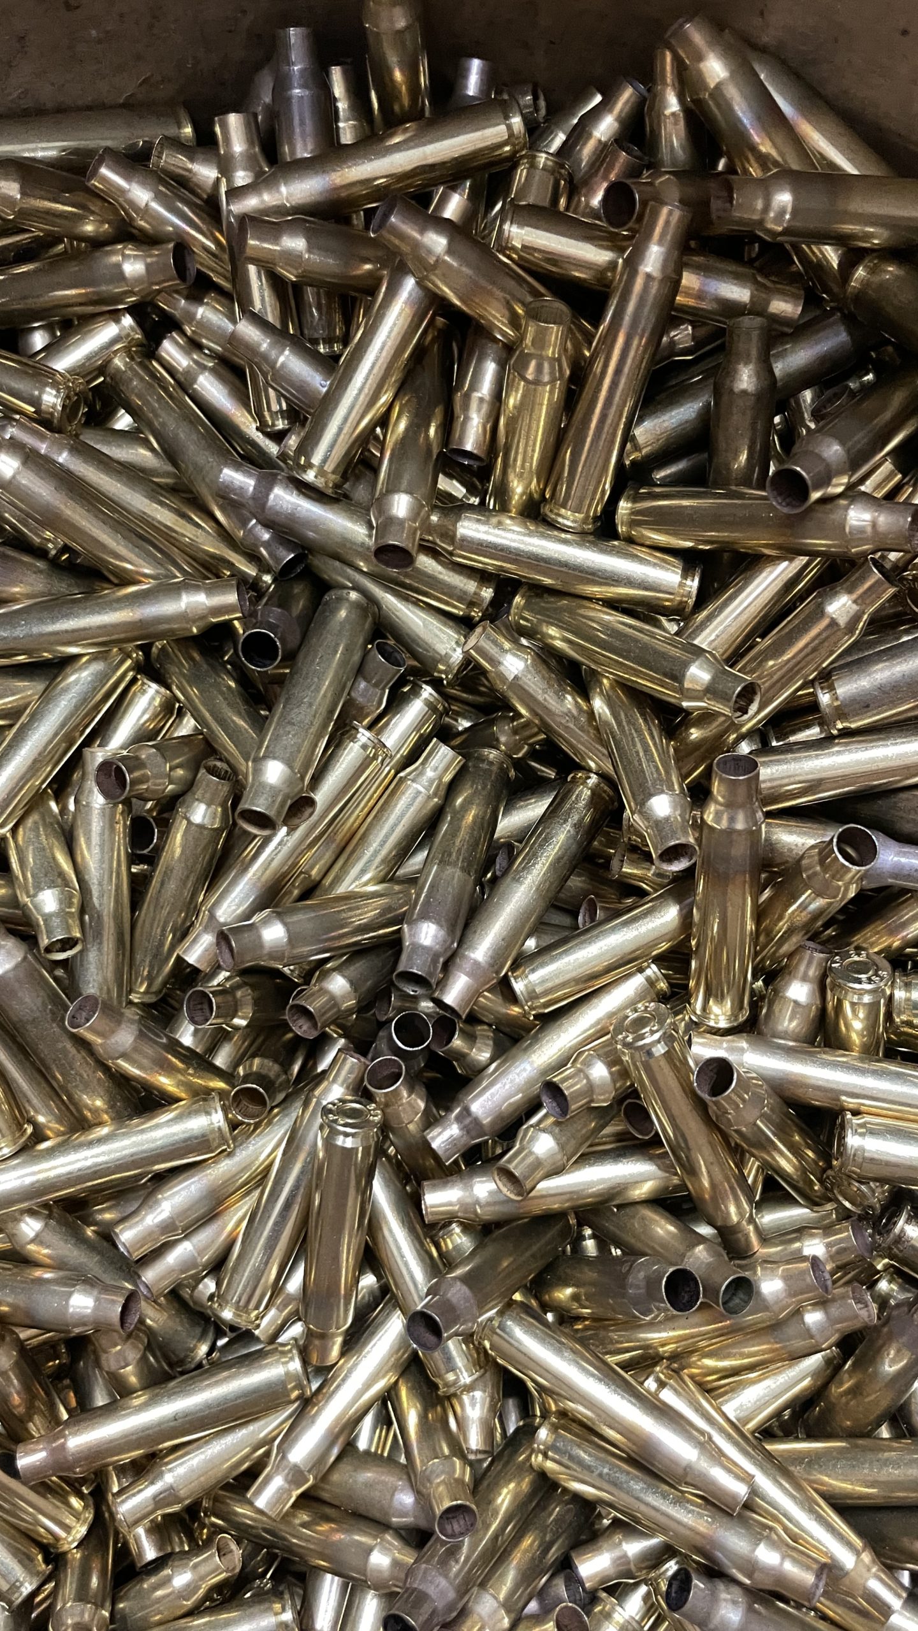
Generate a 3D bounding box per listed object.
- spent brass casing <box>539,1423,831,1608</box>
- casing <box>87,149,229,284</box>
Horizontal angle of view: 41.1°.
[{"bbox_3d":[0.033,0.104,0.183,0.045,0.010,0.010,23,76,9],"label":"spent brass casing"},{"bbox_3d":[-0.036,-0.088,0.192,0.045,0.010,0.010,30,69,-15],"label":"casing"}]

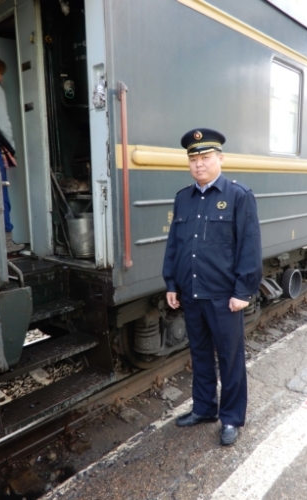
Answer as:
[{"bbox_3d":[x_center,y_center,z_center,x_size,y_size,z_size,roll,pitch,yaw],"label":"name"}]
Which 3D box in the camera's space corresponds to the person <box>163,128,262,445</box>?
[{"bbox_3d":[0.338,0.232,2.318,0.590,1.775,0.380,6,12,36],"label":"person"}]

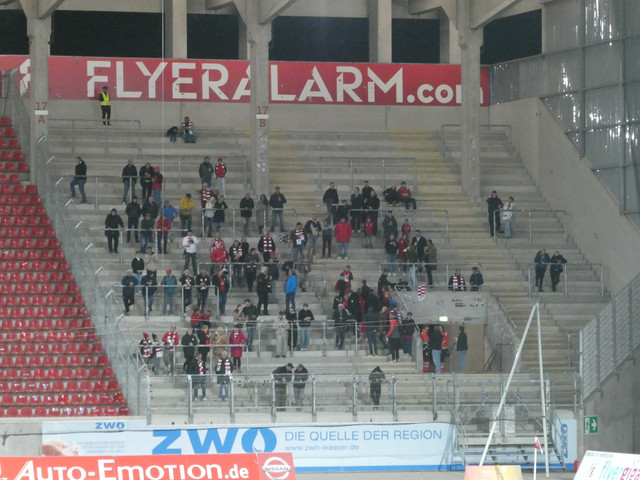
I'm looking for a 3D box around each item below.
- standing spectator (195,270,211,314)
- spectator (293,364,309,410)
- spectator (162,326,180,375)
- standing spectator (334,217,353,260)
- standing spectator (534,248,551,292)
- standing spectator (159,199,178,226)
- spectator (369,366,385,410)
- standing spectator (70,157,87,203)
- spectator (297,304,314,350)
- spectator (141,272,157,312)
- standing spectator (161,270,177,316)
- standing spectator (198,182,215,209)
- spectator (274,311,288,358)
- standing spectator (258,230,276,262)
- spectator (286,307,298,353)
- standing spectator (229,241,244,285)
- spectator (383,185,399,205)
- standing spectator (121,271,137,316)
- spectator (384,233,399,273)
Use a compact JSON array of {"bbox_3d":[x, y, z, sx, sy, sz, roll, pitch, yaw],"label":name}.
[{"bbox_3d":[-4.450,1.969,140.036,0.560,1.704,0.420,0,-1,-3],"label":"standing spectator"},{"bbox_3d":[-0.702,5.505,137.674,0.570,1.739,0.500,0,-1,-14],"label":"spectator"},{"bbox_3d":[-5.359,3.968,133.208,0.600,1.776,0.400,0,-1,-3],"label":"spectator"},{"bbox_3d":[0.941,-0.056,148.108,0.673,1.674,0.360,0,-1,0],"label":"standing spectator"},{"bbox_3d":[8.618,1.189,143.388,0.580,1.679,0.450,0,-1,-3],"label":"standing spectator"},{"bbox_3d":[-5.885,-0.732,144.360,0.620,1.620,0.450,0,-1,-12],"label":"standing spectator"},{"bbox_3d":[2.156,5.568,138.645,0.600,1.650,0.500,0,-1,-16],"label":"spectator"},{"bbox_3d":[-9.432,-2.336,144.571,0.660,1.818,0.500,0,-1,-6],"label":"standing spectator"},{"bbox_3d":[-0.535,3.254,137.918,0.600,1.772,0.420,0,-1,-10],"label":"spectator"},{"bbox_3d":[-6.455,1.982,139.573,0.600,1.623,0.500,0,-1,-7],"label":"spectator"},{"bbox_3d":[-5.797,2.001,141.854,0.578,1.807,0.400,0,-1,-3],"label":"standing spectator"},{"bbox_3d":[-4.438,-1.372,144.569,0.560,1.728,0.360,0,-1,-3],"label":"standing spectator"},{"bbox_3d":[-1.430,3.515,137.390,0.620,1.746,0.420,0,-1,-2],"label":"spectator"},{"bbox_3d":[-2.039,0.524,143.641,0.620,1.748,0.400,0,-1,-6],"label":"standing spectator"},{"bbox_3d":[-1.053,3.377,140.545,0.377,1.684,0.360,0,-1,-10],"label":"spectator"},{"bbox_3d":[-3.173,0.915,141.032,0.550,1.777,0.380,0,-1,-9],"label":"standing spectator"},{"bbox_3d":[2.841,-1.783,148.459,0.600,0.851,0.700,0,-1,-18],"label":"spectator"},{"bbox_3d":[-7.281,2.007,141.482,0.520,1.741,0.400,0,-2,-18],"label":"standing spectator"},{"bbox_3d":[2.879,0.587,148.168,0.533,1.615,0.420,0,-1,-10],"label":"spectator"}]

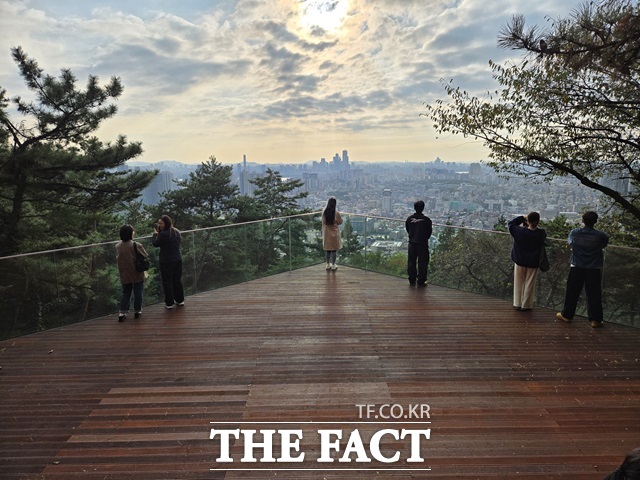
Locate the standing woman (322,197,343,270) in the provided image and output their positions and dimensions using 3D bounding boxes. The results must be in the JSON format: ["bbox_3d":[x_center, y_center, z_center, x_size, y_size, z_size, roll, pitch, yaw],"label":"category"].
[{"bbox_3d":[0.280,-0.140,9.650,0.480,1.660,0.380,1,10,8],"label":"standing woman"}]

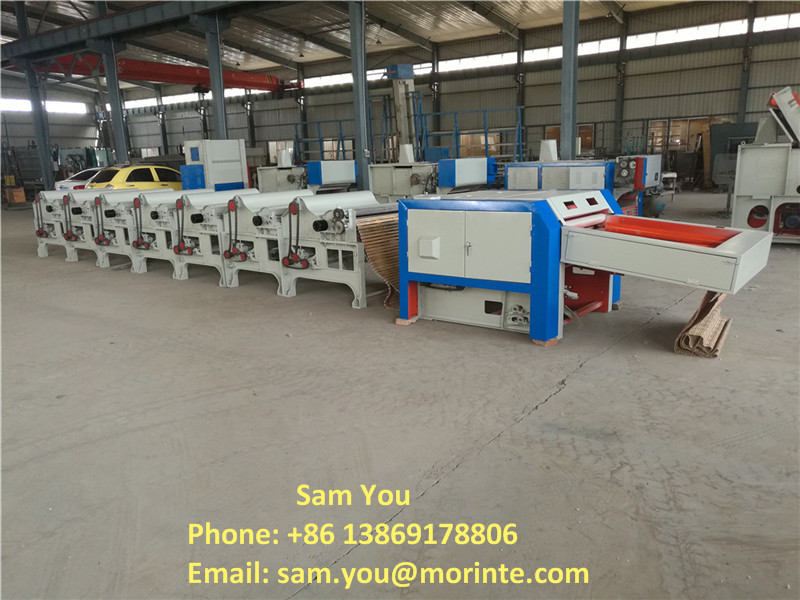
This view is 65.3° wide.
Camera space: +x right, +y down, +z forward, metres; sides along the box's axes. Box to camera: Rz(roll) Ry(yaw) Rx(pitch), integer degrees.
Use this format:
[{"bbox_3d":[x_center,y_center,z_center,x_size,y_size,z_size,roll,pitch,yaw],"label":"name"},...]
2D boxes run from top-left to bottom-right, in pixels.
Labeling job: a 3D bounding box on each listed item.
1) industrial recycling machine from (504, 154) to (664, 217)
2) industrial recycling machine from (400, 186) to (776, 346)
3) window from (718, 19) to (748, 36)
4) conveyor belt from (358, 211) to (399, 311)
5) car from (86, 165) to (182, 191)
[{"bbox_3d":[3.710,-2.248,13.022,2.400,1.380,2.060,8,16,37],"label":"industrial recycling machine"},{"bbox_3d":[1.591,-0.357,5.501,2.700,1.160,1.720,8,16,37],"label":"industrial recycling machine"},{"bbox_3d":[16.100,-13.125,30.130,1.360,0.680,0.100,8,16,36],"label":"window"},{"bbox_3d":[0.194,-0.469,6.669,0.780,0.940,1.060,8,16,37],"label":"conveyor belt"},{"bbox_3d":[-8.843,-4.000,22.168,1.620,1.470,3.560,8,16,37],"label":"car"}]

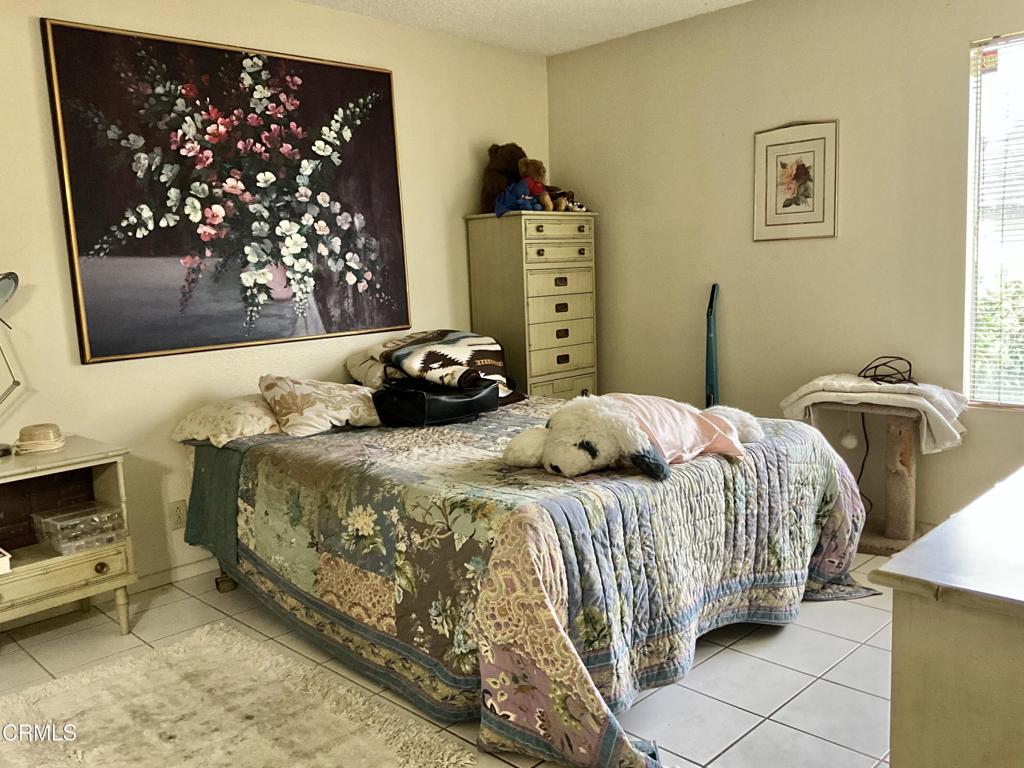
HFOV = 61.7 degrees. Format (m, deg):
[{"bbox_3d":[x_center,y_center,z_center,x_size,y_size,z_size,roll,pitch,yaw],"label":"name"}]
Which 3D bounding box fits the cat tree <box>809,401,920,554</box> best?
[{"bbox_3d":[1.576,0.380,3.667,0.460,0.620,0.380,5,11,44],"label":"cat tree"}]

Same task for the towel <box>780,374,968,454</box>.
[{"bbox_3d":[1.526,0.103,3.639,0.740,0.250,0.390,5,11,44],"label":"towel"}]

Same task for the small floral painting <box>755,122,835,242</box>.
[{"bbox_3d":[1.305,-0.929,3.989,0.406,0.510,0.020,5,11,44],"label":"small floral painting"}]

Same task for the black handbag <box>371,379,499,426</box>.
[{"bbox_3d":[-0.340,0.070,3.833,0.310,0.145,0.450,5,11,44],"label":"black handbag"}]

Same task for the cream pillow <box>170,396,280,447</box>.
[{"bbox_3d":[-1.098,0.132,3.591,0.310,0.160,0.560,5,11,44],"label":"cream pillow"}]

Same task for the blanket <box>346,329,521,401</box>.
[{"bbox_3d":[-0.357,-0.060,4.104,0.530,0.330,0.720,5,11,44],"label":"blanket"}]

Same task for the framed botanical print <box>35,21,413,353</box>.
[{"bbox_3d":[-1.102,-0.790,3.696,0.045,1.245,1.550,5,11,44],"label":"framed botanical print"}]

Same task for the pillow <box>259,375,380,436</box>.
[{"bbox_3d":[-0.772,0.077,3.710,0.600,0.190,0.370,-7,9,-28],"label":"pillow"}]

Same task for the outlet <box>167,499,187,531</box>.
[{"bbox_3d":[-1.385,0.548,3.563,0.008,0.117,0.076,5,11,44],"label":"outlet"}]

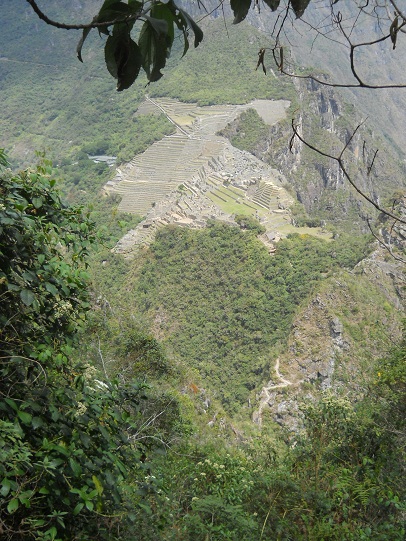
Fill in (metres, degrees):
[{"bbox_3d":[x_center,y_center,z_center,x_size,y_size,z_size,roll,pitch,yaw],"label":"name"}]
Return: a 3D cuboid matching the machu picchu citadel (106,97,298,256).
[{"bbox_3d":[5.000,-140.574,770.820,270.000,125.000,520.000,0,21,0],"label":"machu picchu citadel"}]

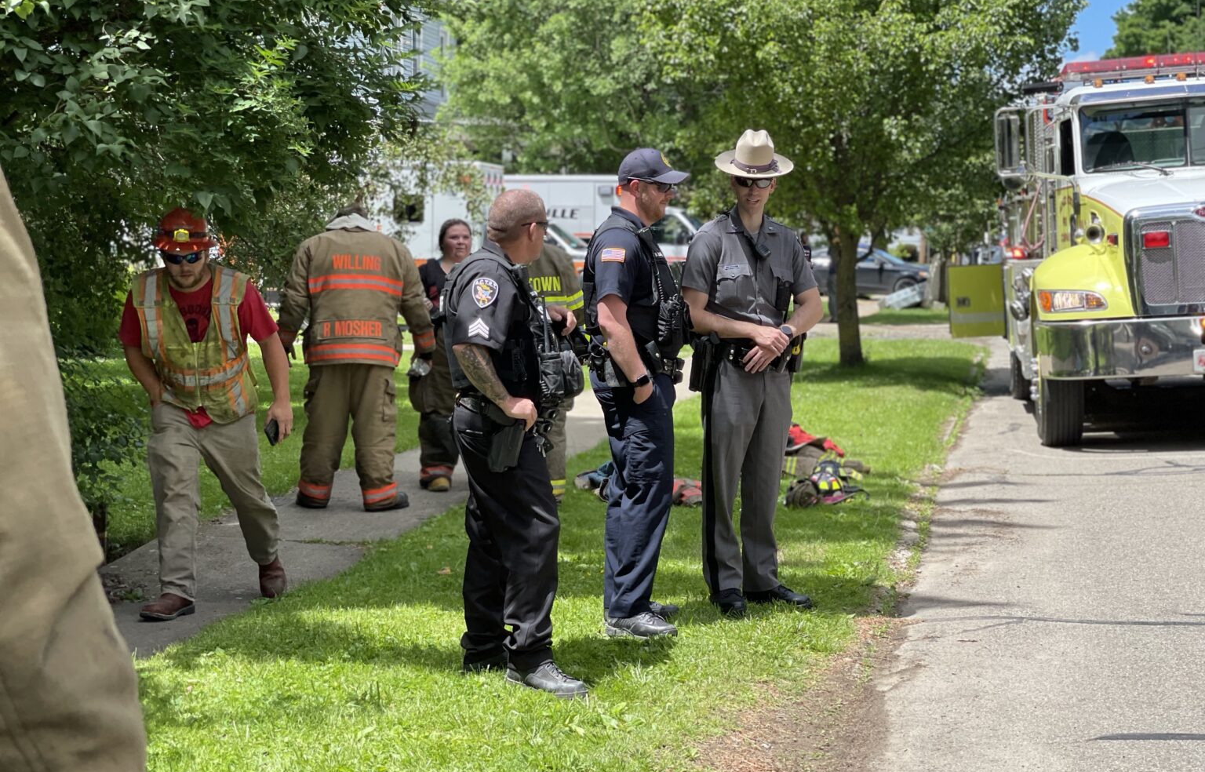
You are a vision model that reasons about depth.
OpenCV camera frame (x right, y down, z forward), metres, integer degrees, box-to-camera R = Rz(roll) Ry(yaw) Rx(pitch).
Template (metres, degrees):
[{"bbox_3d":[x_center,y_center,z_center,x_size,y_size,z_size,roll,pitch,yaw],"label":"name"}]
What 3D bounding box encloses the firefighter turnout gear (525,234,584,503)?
[{"bbox_3d":[-0.457,-0.206,13.046,0.800,1.727,0.480,0,4,0],"label":"firefighter turnout gear"}]

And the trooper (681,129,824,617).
[{"bbox_3d":[0.609,-0.060,9.039,0.540,1.935,0.360,-1,4,-22],"label":"trooper"}]

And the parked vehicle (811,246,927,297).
[{"bbox_3d":[6.755,-3.162,62.442,4.850,1.470,1.850,1,4,12],"label":"parked vehicle"}]

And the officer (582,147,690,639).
[{"bbox_3d":[0.129,0.019,8.562,0.400,1.842,0.540,1,4,9],"label":"officer"}]

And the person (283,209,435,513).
[{"bbox_3d":[-1.431,-0.176,12.846,0.880,1.701,0.500,0,4,-3],"label":"person"}]

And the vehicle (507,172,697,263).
[{"bbox_3d":[-0.278,-3.295,49.879,6.800,2.780,2.400,0,4,7],"label":"vehicle"}]

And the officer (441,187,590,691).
[{"bbox_3d":[-0.306,0.182,7.696,0.480,1.713,0.560,0,4,-3],"label":"officer"}]

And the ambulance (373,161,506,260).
[{"bbox_3d":[-2.966,-2.930,43.421,6.800,2.780,2.400,1,4,12],"label":"ambulance"}]

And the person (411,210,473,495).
[{"bbox_3d":[-0.922,-0.201,13.798,0.560,1.663,0.400,-1,4,-17],"label":"person"}]

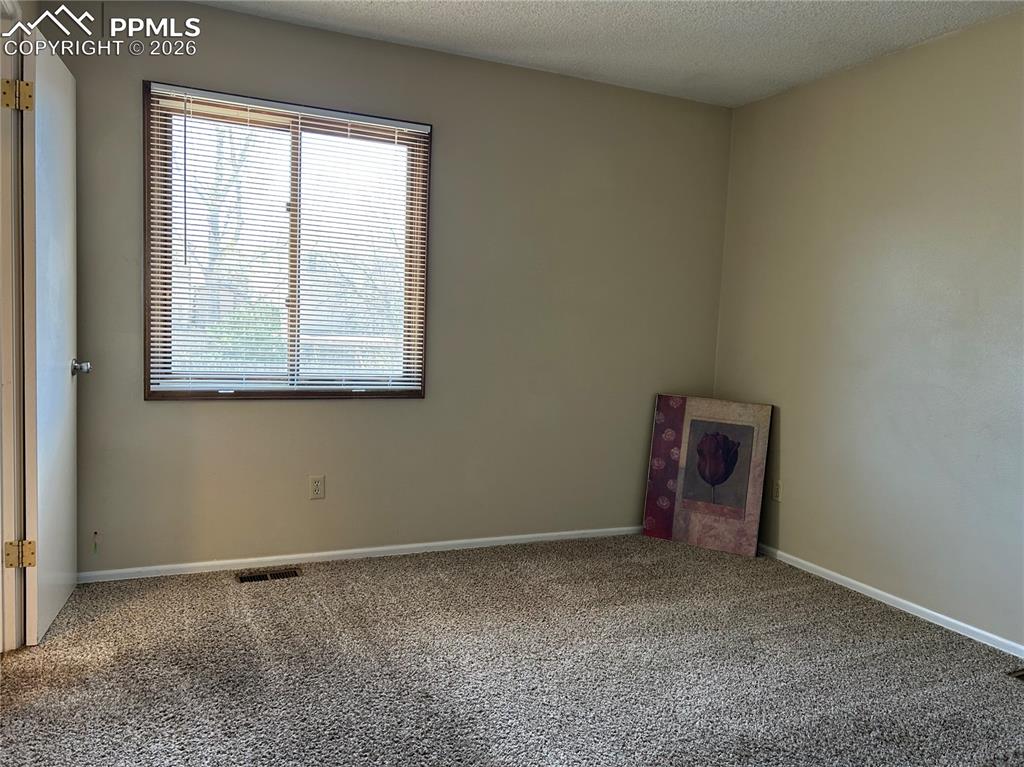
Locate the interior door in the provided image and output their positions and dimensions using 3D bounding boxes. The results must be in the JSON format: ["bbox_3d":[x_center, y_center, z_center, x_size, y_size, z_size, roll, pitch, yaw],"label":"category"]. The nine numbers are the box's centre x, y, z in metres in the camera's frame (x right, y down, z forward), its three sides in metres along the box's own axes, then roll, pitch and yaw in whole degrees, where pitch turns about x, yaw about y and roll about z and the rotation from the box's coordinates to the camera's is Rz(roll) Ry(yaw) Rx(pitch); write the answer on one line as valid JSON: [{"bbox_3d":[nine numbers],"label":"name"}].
[{"bbox_3d":[-1.674,-0.153,2.805,0.036,2.032,0.610,1,4,-18],"label":"interior door"}]

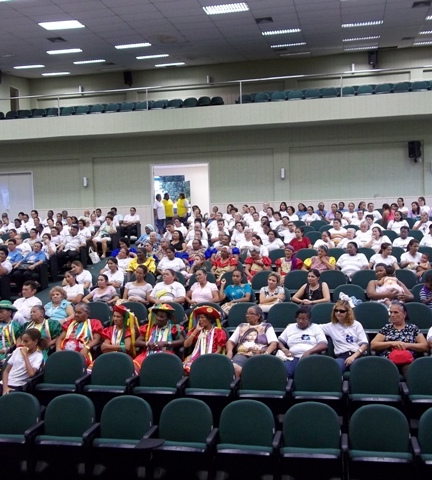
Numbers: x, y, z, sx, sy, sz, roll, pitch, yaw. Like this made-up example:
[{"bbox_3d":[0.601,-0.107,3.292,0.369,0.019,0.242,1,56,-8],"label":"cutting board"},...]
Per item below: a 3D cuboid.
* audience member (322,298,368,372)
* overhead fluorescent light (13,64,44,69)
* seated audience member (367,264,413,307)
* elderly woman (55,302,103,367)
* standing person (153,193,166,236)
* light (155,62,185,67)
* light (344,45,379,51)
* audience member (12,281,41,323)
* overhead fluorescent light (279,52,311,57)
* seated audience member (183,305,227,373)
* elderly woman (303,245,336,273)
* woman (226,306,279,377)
[{"bbox_3d":[1.436,1.307,6.468,0.550,1.240,0.750,-1,2,11],"label":"audience member"},{"bbox_3d":[-6.923,-6.448,21.973,1.220,0.100,0.620,-1,3,12],"label":"overhead fluorescent light"},{"bbox_3d":[2.477,0.991,8.365,0.620,1.237,0.800,-1,3,11],"label":"seated audience member"},{"bbox_3d":[-1.726,1.396,7.117,0.580,1.200,0.780,-1,3,12],"label":"elderly woman"},{"bbox_3d":[-1.870,-0.698,19.894,0.320,1.660,0.460,-3,3,-25],"label":"standing person"},{"bbox_3d":[-1.792,-6.918,23.238,1.220,0.100,0.620,-1,9,12],"label":"light"},{"bbox_3d":[5.378,-7.108,21.841,1.220,0.100,0.620,-1,9,12],"label":"light"},{"bbox_3d":[-2.663,1.226,8.287,0.500,1.245,0.780,-1,3,12],"label":"audience member"},{"bbox_3d":[3.024,-7.065,22.465,1.220,0.100,0.620,-1,9,12],"label":"overhead fluorescent light"},{"bbox_3d":[-0.150,1.372,6.610,0.500,1.201,0.780,-1,3,12],"label":"seated audience member"},{"bbox_3d":[1.746,0.707,9.994,0.500,1.198,0.780,-1,3,12],"label":"elderly woman"},{"bbox_3d":[0.396,1.363,6.663,0.580,1.196,0.800,-1,3,17],"label":"woman"}]

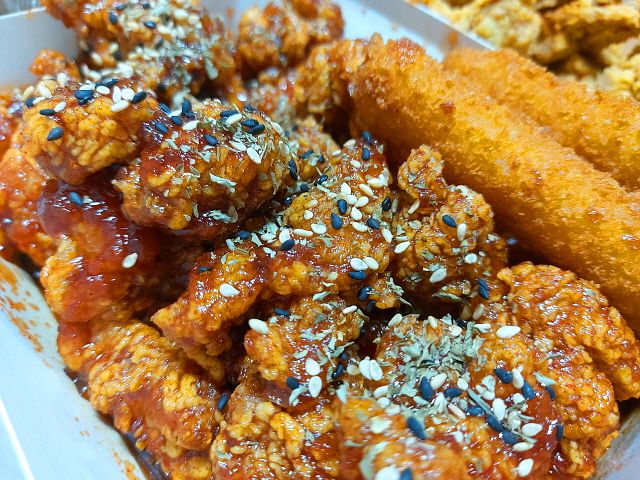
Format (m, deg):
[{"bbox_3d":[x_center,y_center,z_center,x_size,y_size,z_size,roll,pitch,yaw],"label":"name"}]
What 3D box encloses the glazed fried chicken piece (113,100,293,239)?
[{"bbox_3d":[-0.029,-0.018,0.115,0.044,0.029,0.035,-8,48,-9],"label":"glazed fried chicken piece"}]

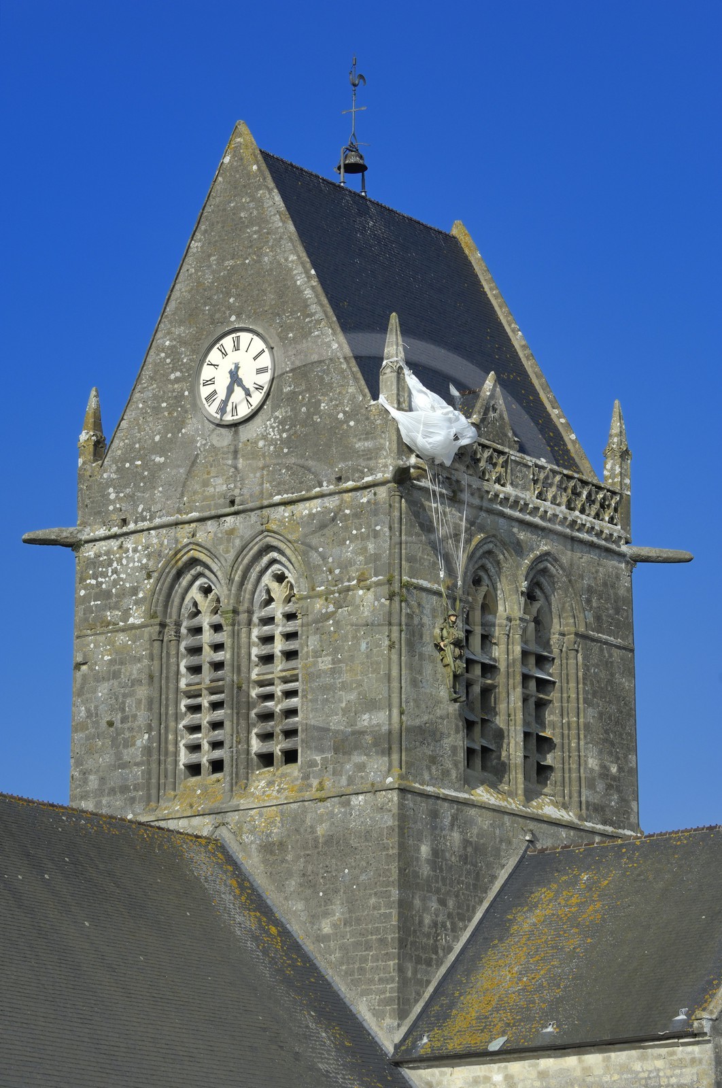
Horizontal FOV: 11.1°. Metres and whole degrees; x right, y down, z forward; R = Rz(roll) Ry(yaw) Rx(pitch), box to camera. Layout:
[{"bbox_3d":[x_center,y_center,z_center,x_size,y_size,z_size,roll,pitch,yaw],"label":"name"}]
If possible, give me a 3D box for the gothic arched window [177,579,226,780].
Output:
[{"bbox_3d":[-3.136,2.685,74.600,1.260,4.150,0.350,-10,-17,36],"label":"gothic arched window"}]

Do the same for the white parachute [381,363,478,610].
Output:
[{"bbox_3d":[1.394,-1.102,72.782,1.000,4.900,2.450,-10,-17,36],"label":"white parachute"}]

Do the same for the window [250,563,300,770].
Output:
[{"bbox_3d":[-1.620,2.408,73.489,1.260,4.200,0.350,-10,-17,36],"label":"window"}]

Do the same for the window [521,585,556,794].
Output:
[{"bbox_3d":[3.519,2.947,75.527,0.350,4.350,1.260,-10,-17,36],"label":"window"}]

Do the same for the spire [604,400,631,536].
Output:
[{"bbox_3d":[5.370,-1.592,77.668,0.406,2.906,0.406,-10,-17,36],"label":"spire"}]

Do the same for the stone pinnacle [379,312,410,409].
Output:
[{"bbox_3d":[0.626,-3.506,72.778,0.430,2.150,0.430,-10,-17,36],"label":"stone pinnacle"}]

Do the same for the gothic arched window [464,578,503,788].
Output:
[{"bbox_3d":[2.357,2.668,74.010,0.350,4.350,1.260,-10,-17,36],"label":"gothic arched window"}]

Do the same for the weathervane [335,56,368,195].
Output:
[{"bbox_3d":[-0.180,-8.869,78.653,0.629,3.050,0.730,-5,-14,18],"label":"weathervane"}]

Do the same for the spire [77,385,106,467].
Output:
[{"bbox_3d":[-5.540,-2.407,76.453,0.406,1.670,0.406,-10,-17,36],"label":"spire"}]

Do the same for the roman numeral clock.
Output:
[{"bbox_3d":[-2.569,-3.385,74.869,2.000,2.000,0.160,-10,-17,36],"label":"roman numeral clock"}]

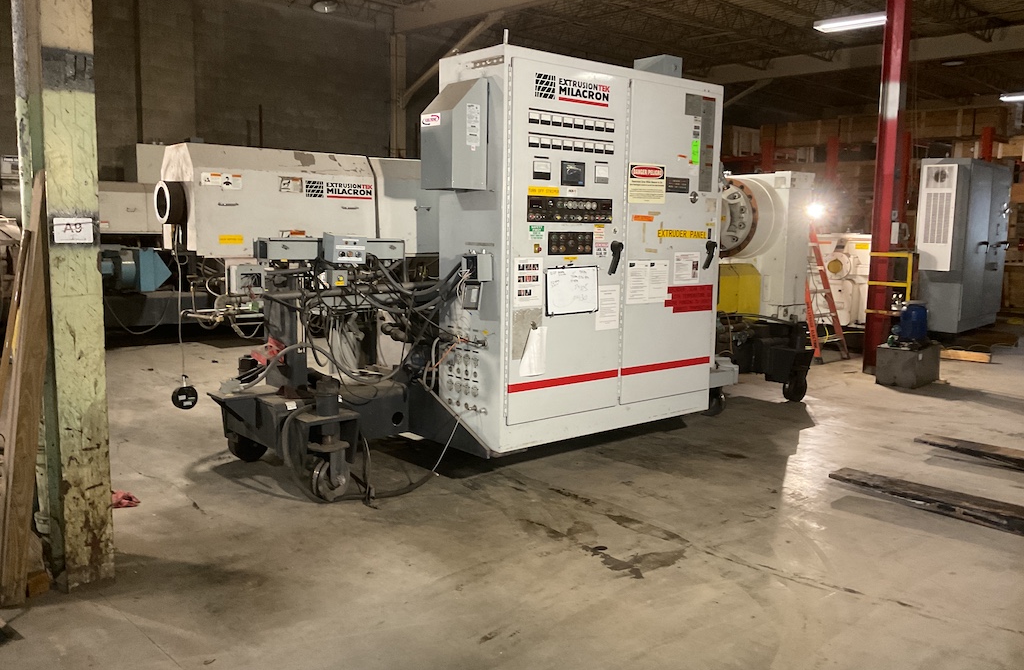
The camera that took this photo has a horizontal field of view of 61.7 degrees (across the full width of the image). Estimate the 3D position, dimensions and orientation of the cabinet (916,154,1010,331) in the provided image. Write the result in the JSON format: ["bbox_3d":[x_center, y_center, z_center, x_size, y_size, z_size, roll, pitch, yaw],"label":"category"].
[{"bbox_3d":[6.288,-1.249,12.033,0.670,2.290,2.260,7,9,41],"label":"cabinet"}]

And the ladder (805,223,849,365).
[{"bbox_3d":[3.742,-0.577,10.970,0.580,1.730,1.000,-4,8,-33],"label":"ladder"}]

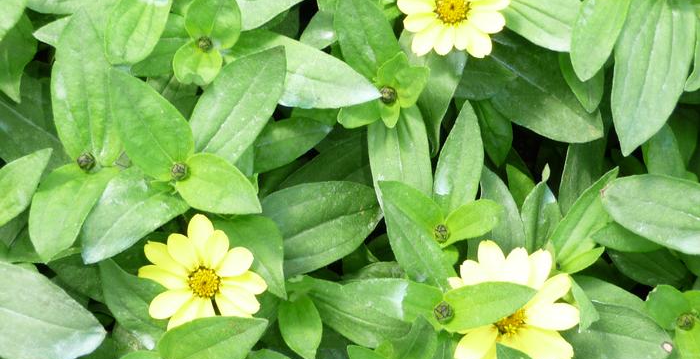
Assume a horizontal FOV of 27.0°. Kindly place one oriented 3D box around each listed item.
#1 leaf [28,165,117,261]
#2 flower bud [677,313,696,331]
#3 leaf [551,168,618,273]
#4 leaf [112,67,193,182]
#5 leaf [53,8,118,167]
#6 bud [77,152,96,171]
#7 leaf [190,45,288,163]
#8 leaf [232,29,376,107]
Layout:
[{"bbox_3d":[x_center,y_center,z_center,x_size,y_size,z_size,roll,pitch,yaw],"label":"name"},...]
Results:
[{"bbox_3d":[-0.119,0.015,0.619,0.024,0.012,0.044,23,75,5],"label":"leaf"},{"bbox_3d":[0.158,0.067,0.685,0.009,0.009,0.009,0,70,0],"label":"flower bud"},{"bbox_3d":[0.099,0.015,0.609,0.021,0.014,0.053,38,69,-8],"label":"leaf"},{"bbox_3d":[-0.088,-0.026,0.625,0.027,0.010,0.061,-30,65,-13],"label":"leaf"},{"bbox_3d":[-0.115,-0.041,0.640,0.030,0.012,0.081,-7,63,-7],"label":"leaf"},{"bbox_3d":[-0.129,-0.009,0.710,0.009,0.009,0.009,0,70,0],"label":"bud"},{"bbox_3d":[-0.050,-0.032,0.648,0.030,0.011,0.066,36,77,7],"label":"leaf"},{"bbox_3d":[-0.022,-0.048,0.646,0.079,0.012,0.029,18,71,15],"label":"leaf"}]

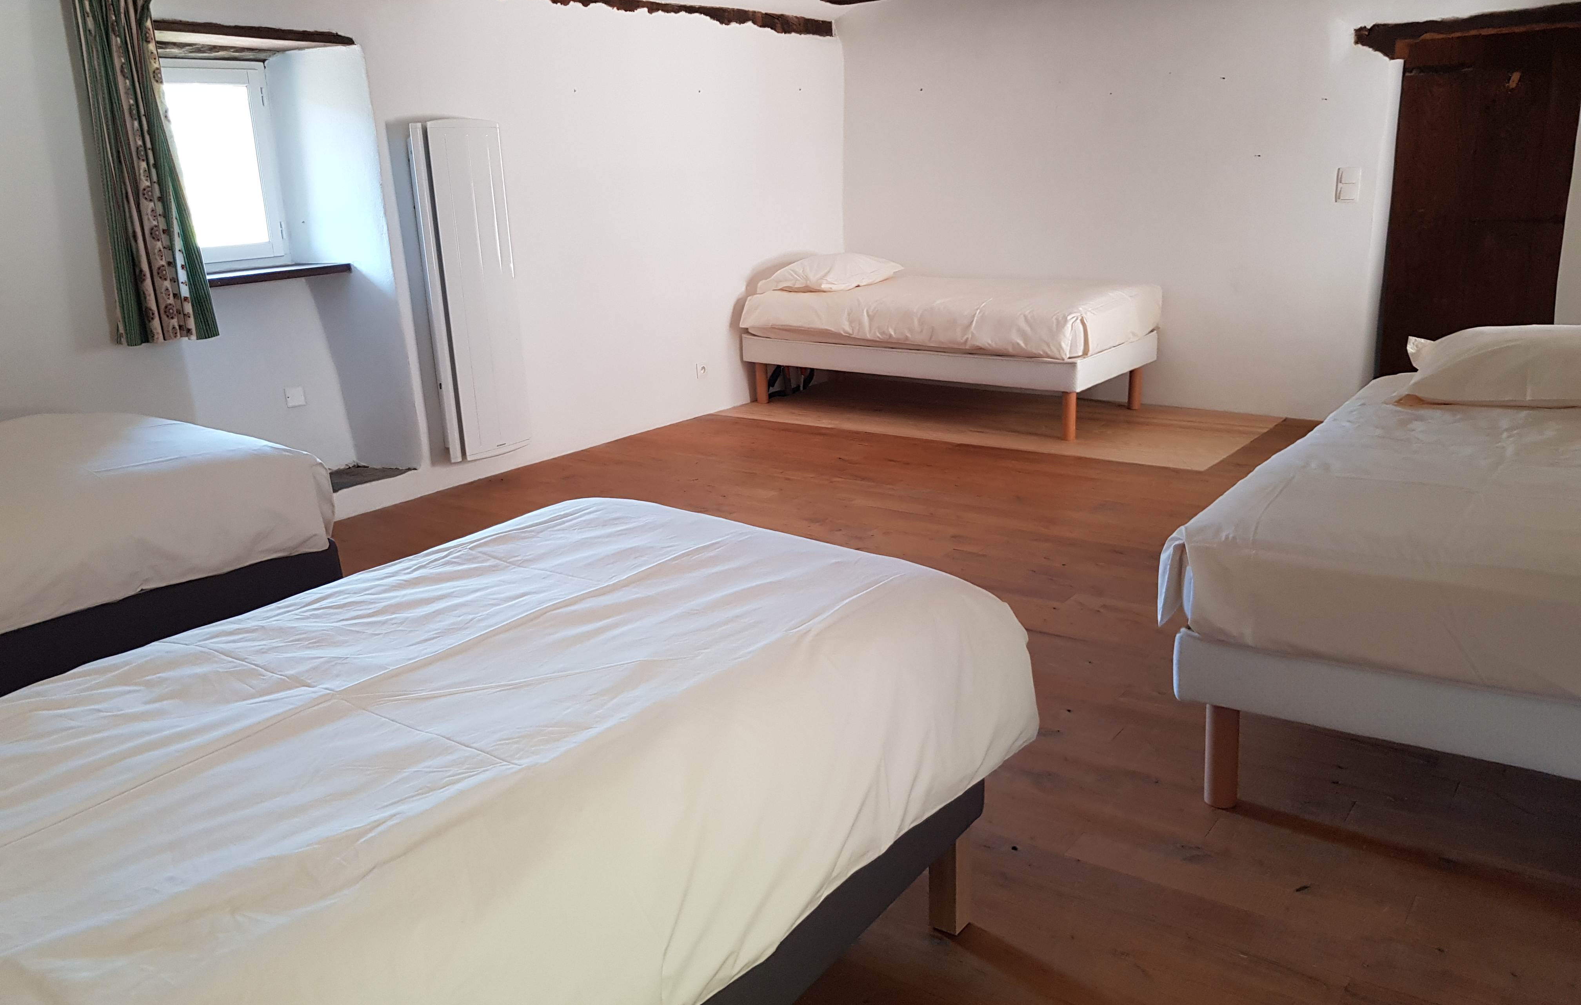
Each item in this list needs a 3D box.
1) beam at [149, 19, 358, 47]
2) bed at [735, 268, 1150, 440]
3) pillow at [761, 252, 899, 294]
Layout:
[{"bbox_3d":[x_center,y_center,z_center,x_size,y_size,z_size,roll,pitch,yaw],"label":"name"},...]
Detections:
[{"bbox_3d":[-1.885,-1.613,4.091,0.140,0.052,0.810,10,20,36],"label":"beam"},{"bbox_3d":[0.780,-0.794,6.094,1.925,0.602,0.930,10,20,36],"label":"bed"},{"bbox_3d":[0.206,-1.244,6.386,0.470,0.160,0.740,10,20,36],"label":"pillow"}]

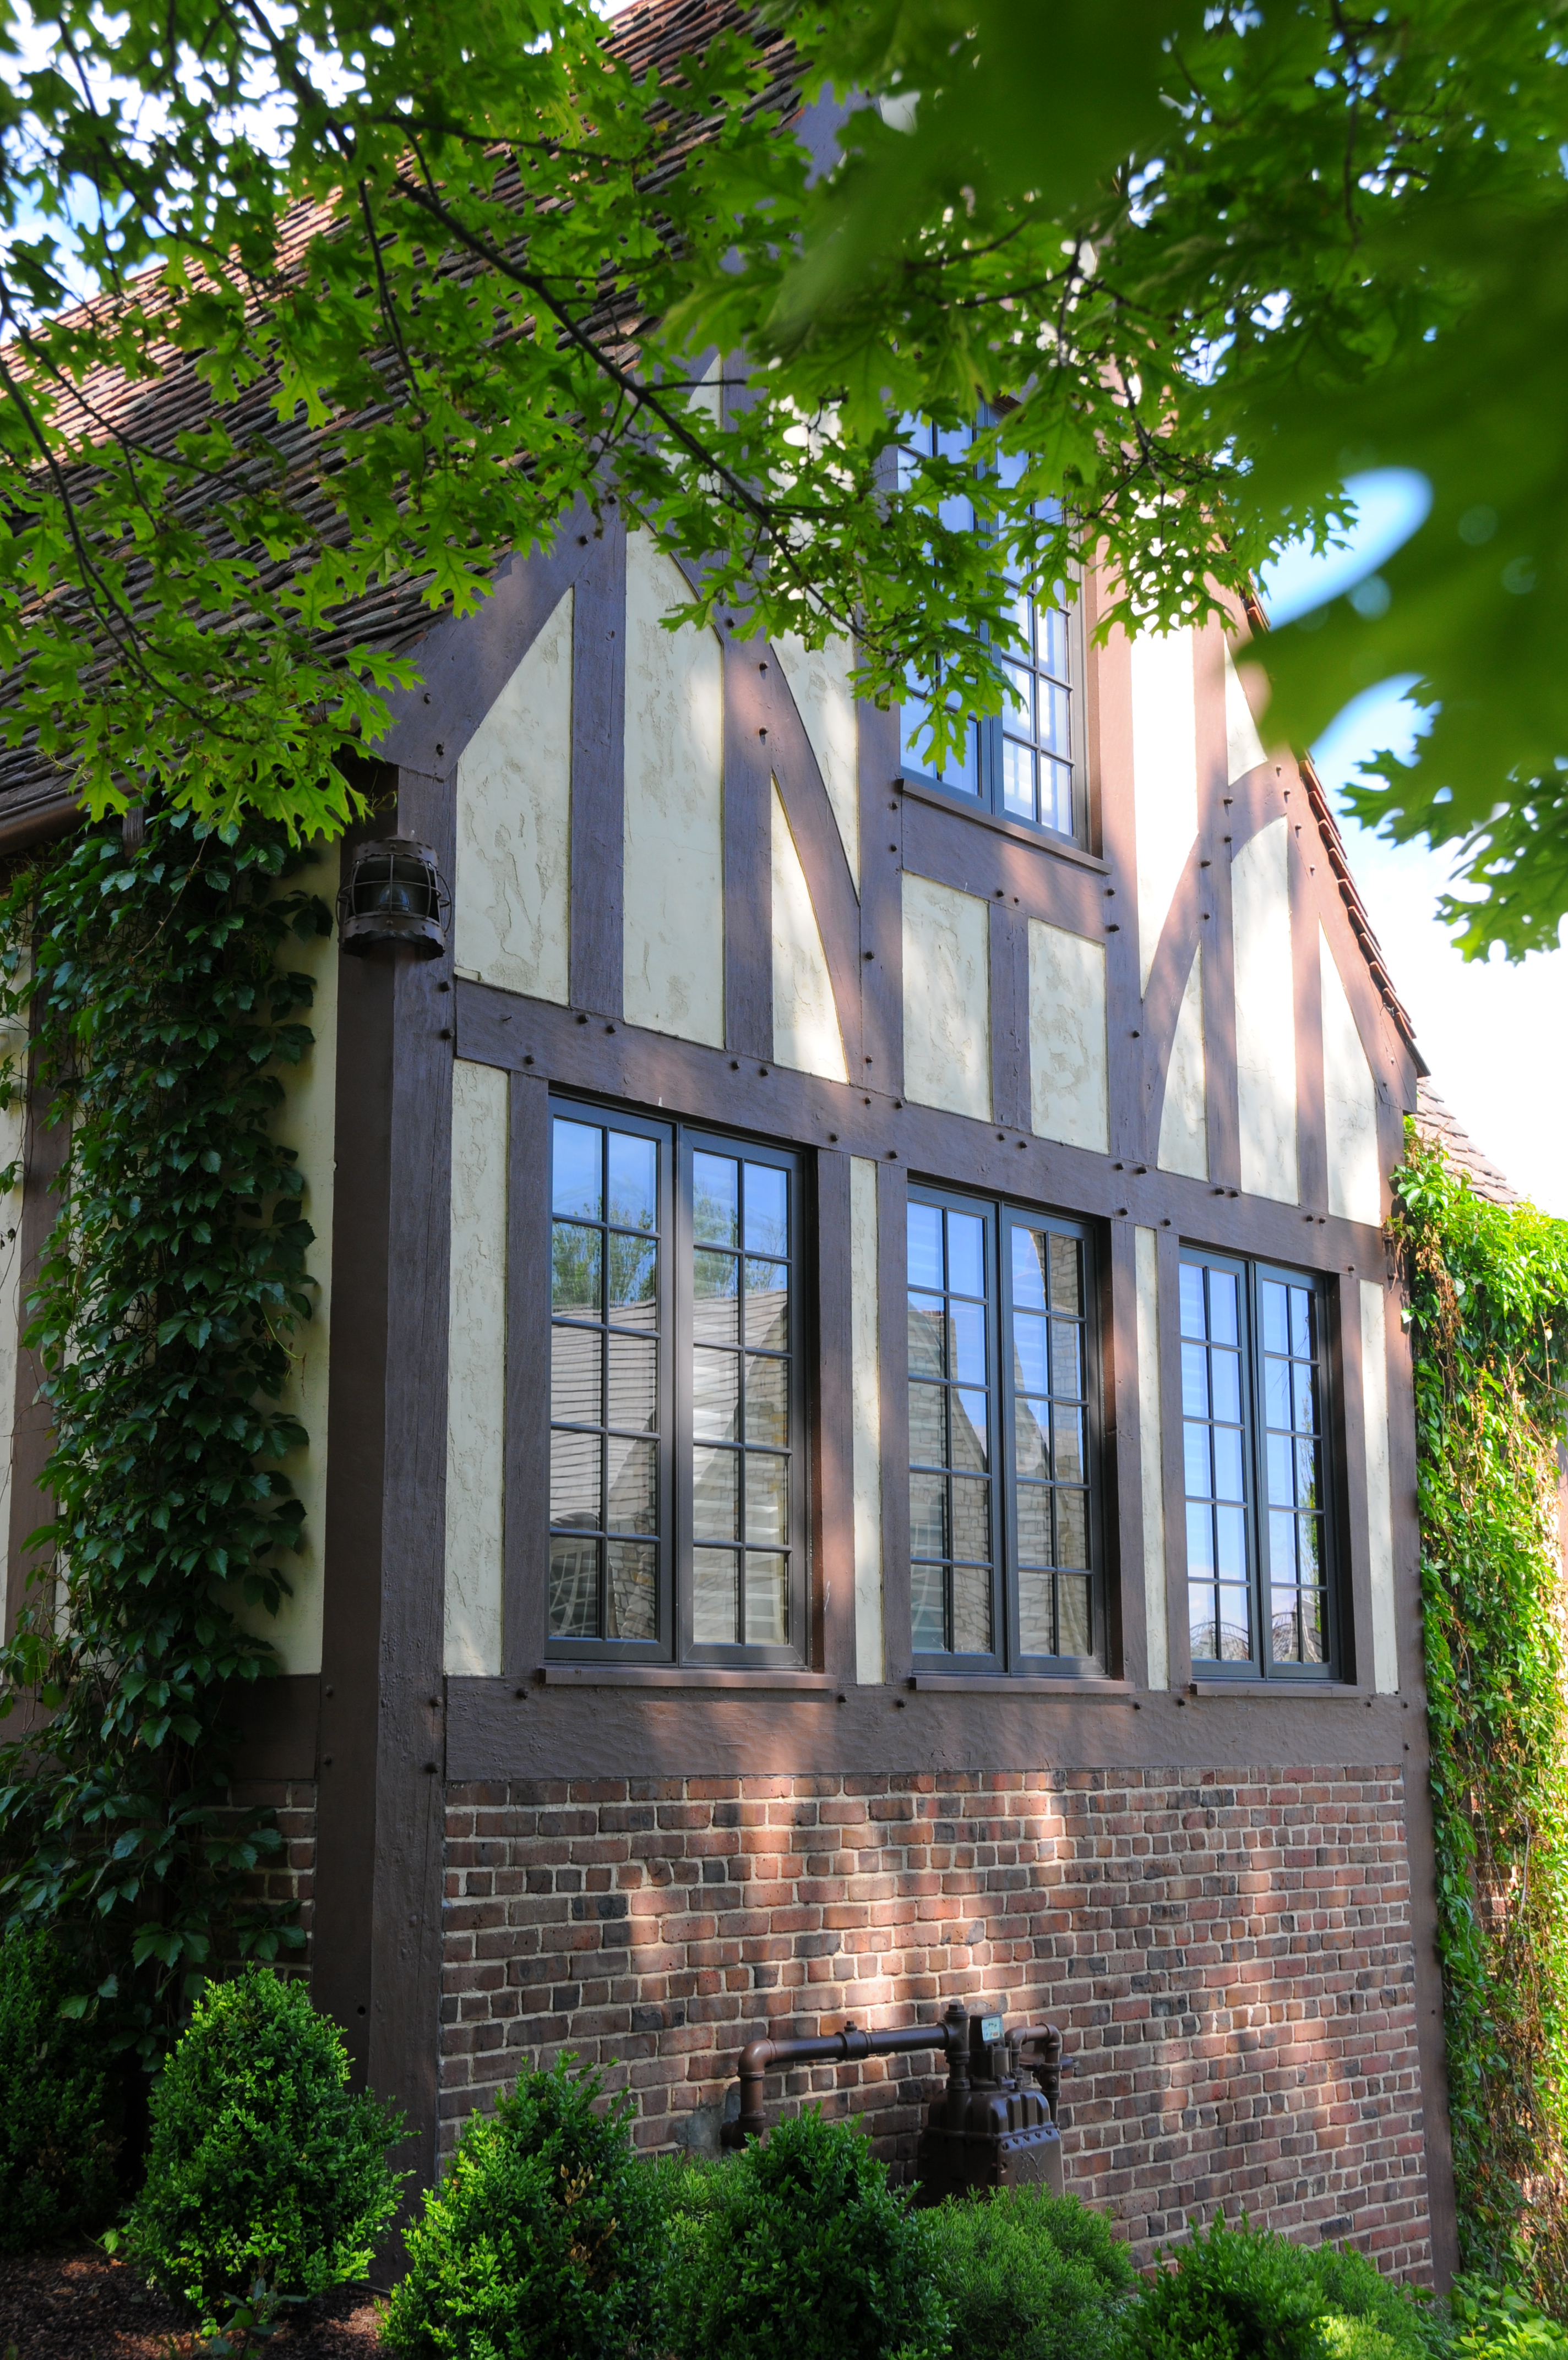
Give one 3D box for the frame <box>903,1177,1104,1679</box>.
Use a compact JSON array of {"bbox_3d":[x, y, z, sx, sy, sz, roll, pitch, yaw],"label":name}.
[{"bbox_3d":[0.621,0.761,8.299,0.091,1.434,1.023,-11,-15,41],"label":"frame"}]

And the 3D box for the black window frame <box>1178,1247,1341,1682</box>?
[{"bbox_3d":[1.556,0.965,9.326,0.091,1.434,1.013,-11,-15,41],"label":"black window frame"}]

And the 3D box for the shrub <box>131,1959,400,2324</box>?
[{"bbox_3d":[-1.104,2.052,5.890,0.577,0.708,0.577,0,-12,-3],"label":"shrub"}]

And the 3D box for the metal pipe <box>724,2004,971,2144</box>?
[{"bbox_3d":[0.176,2.329,7.192,0.132,0.292,0.925,-11,-15,41],"label":"metal pipe"}]

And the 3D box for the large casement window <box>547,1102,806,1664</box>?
[{"bbox_3d":[-0.321,0.556,7.265,0.091,1.434,1.031,-11,-15,41],"label":"large casement window"}]

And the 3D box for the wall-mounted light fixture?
[{"bbox_3d":[-0.926,-0.677,6.531,0.263,0.263,0.253,0,-12,-3],"label":"wall-mounted light fixture"}]

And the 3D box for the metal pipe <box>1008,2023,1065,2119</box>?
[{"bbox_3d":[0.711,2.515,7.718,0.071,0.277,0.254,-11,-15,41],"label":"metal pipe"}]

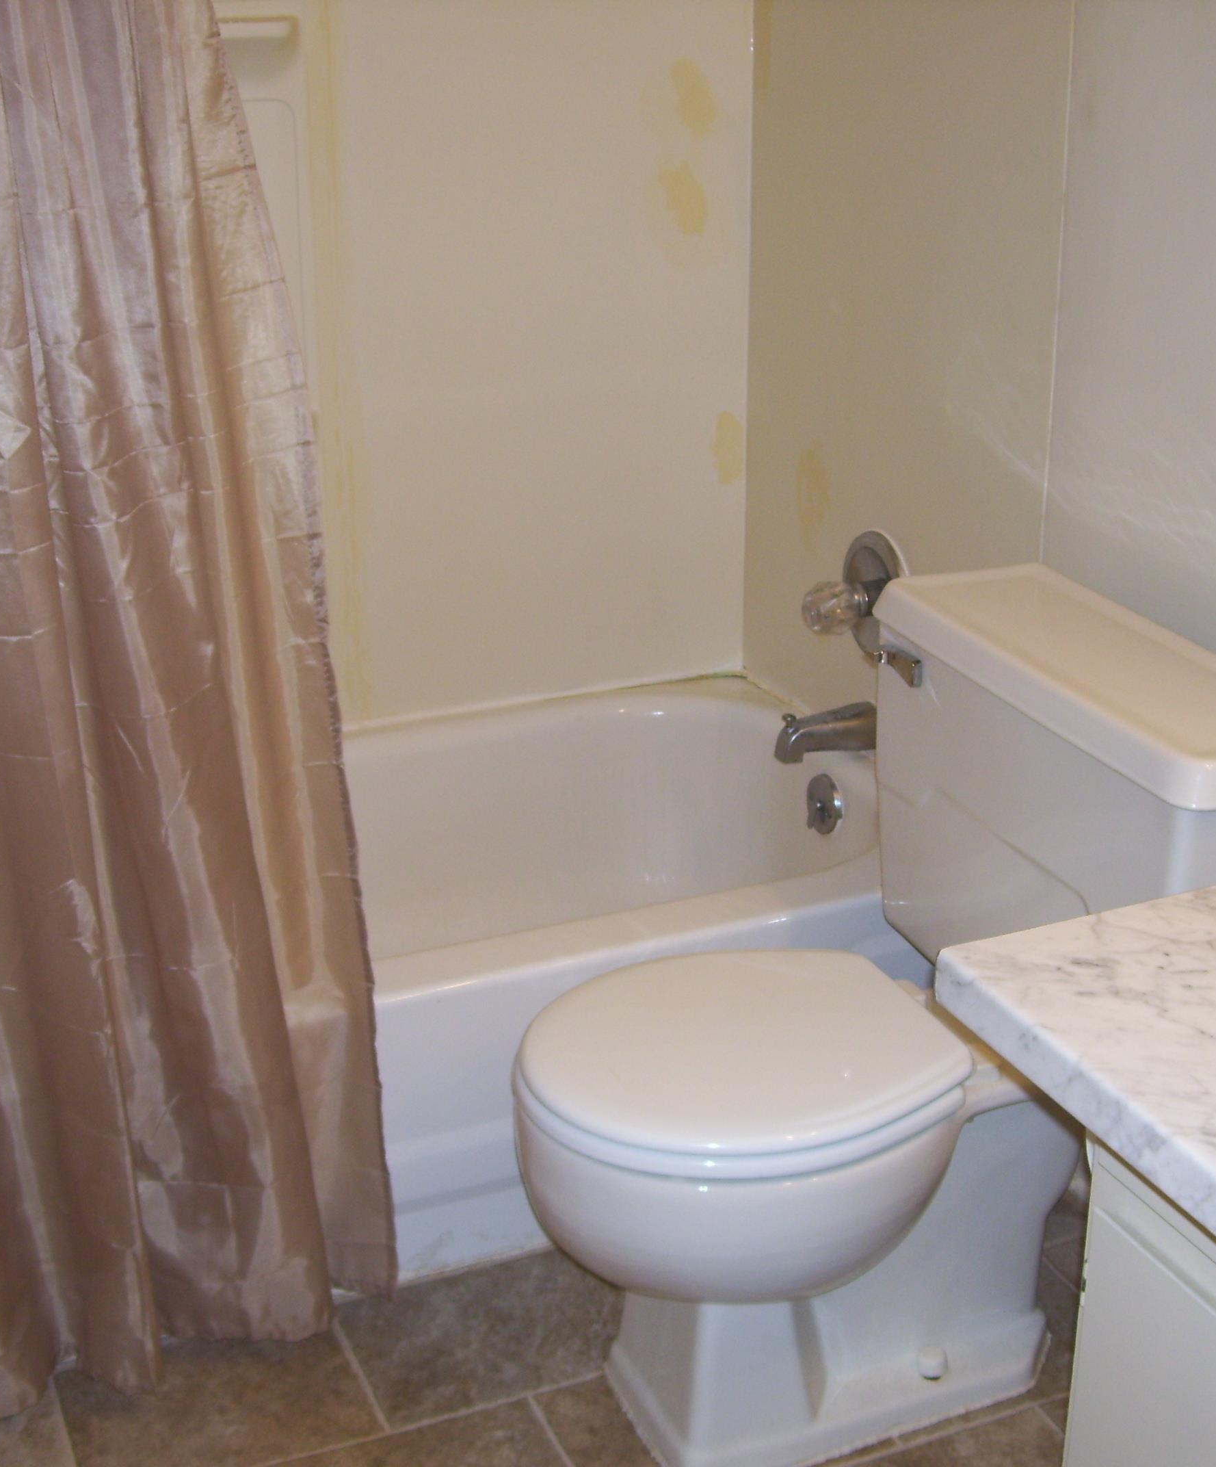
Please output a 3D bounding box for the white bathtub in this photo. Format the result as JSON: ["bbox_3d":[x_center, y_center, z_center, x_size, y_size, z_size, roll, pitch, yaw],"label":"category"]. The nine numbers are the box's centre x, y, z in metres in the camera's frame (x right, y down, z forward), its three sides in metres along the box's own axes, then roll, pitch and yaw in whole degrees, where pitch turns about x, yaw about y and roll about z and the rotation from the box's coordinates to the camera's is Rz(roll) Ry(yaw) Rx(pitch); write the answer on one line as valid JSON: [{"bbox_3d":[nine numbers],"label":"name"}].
[{"bbox_3d":[-0.349,0.327,2.607,1.520,0.385,0.742,-10,25,-21],"label":"white bathtub"}]

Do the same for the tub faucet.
[{"bbox_3d":[0.289,-0.001,2.727,0.146,0.075,0.056,-10,25,-21],"label":"tub faucet"}]

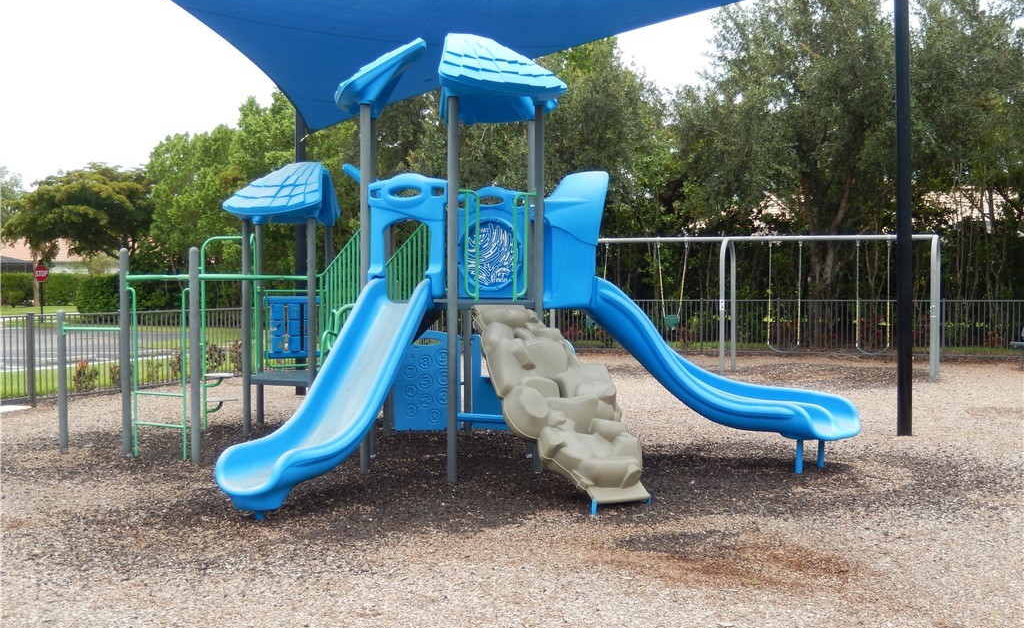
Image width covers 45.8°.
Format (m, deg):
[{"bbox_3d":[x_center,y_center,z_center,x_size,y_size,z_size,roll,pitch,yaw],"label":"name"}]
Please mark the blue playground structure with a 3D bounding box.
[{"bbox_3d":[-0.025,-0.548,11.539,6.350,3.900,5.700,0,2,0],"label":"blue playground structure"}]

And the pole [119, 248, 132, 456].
[{"bbox_3d":[-3.756,0.379,11.798,0.095,2.031,0.095,0,2,0],"label":"pole"}]

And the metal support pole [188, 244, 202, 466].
[{"bbox_3d":[-2.969,0.393,11.351,0.095,2.029,0.095,0,2,0],"label":"metal support pole"}]

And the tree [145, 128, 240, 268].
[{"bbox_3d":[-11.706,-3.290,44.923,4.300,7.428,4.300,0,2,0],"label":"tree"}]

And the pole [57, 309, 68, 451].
[{"bbox_3d":[-4.476,0.676,12.078,0.095,1.422,0.095,0,2,0],"label":"pole"}]

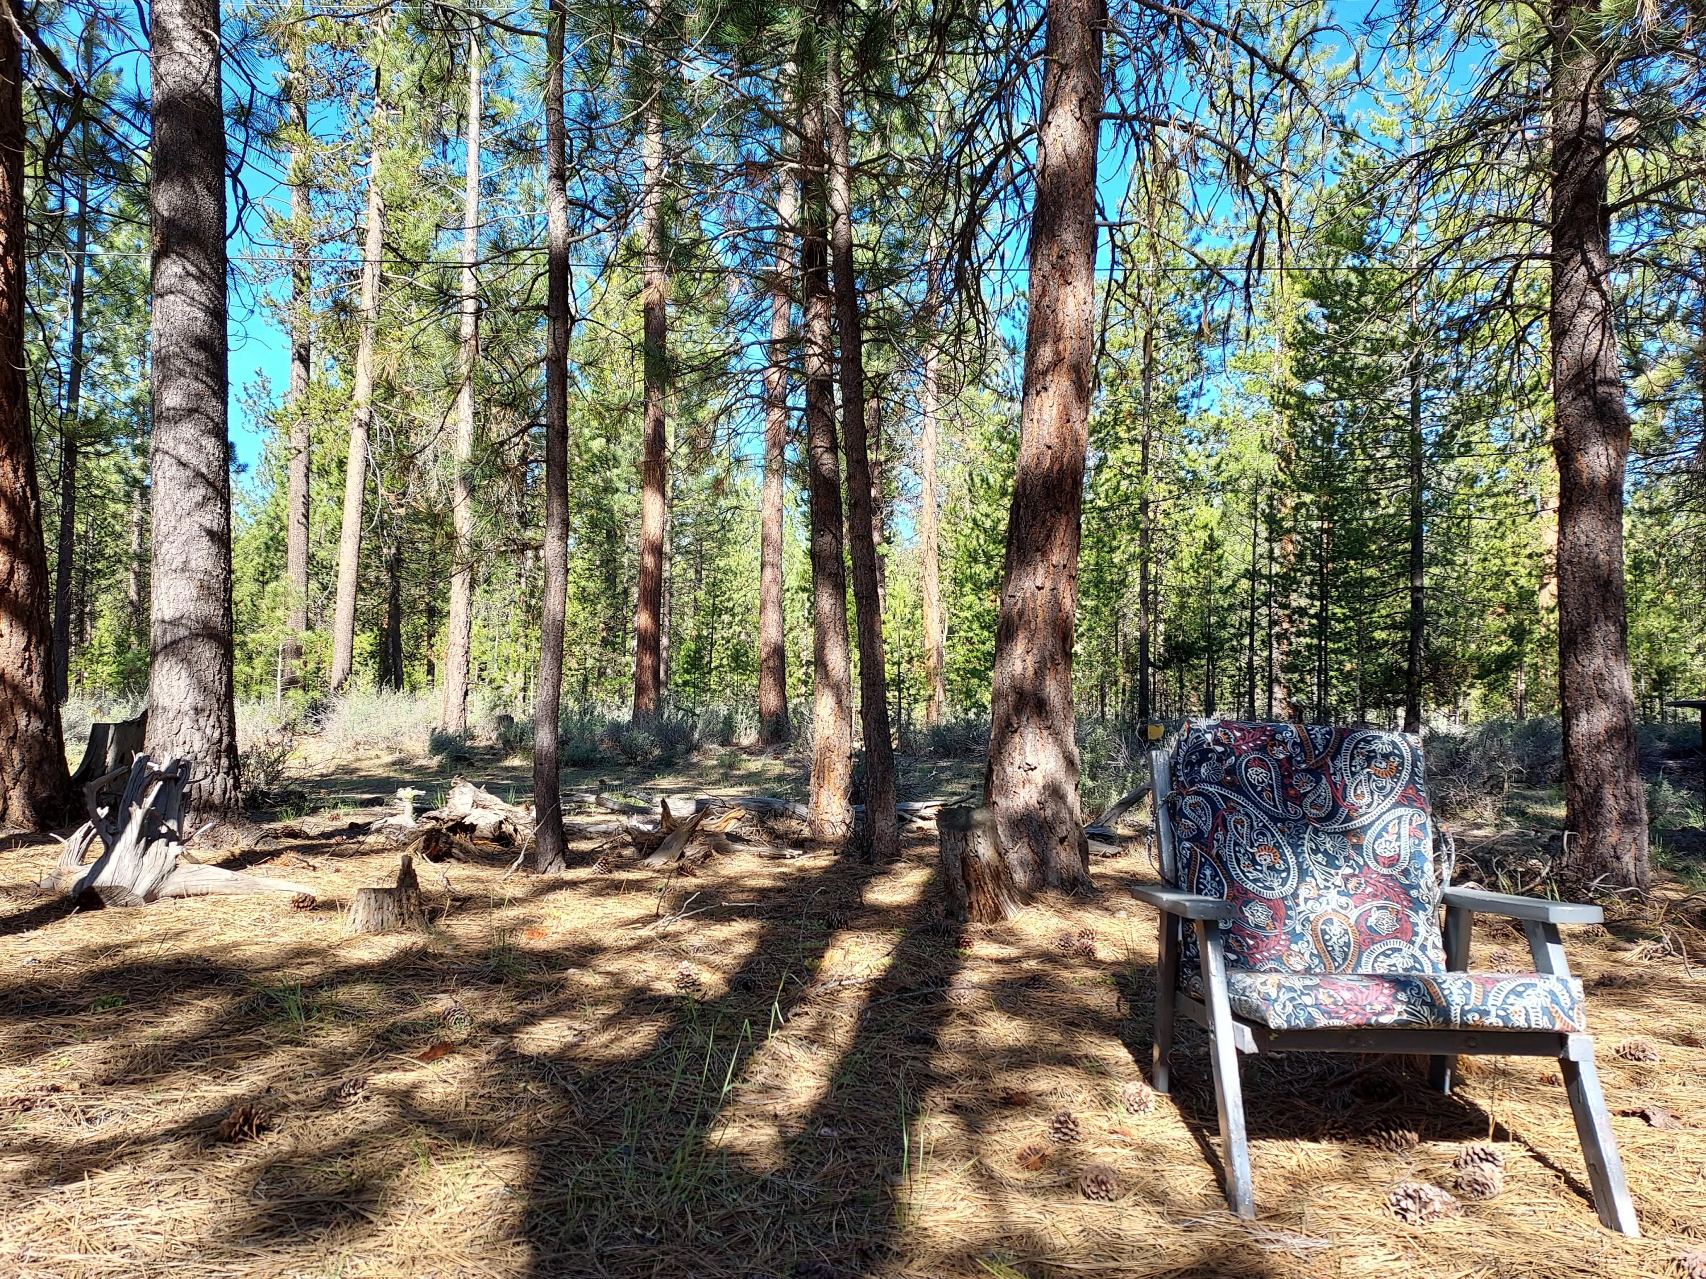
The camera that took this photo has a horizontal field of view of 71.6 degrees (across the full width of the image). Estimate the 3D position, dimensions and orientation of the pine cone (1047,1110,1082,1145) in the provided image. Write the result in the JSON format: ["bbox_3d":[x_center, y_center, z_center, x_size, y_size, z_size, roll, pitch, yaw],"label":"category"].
[{"bbox_3d":[0.450,1.039,2.519,0.072,0.068,0.070,0,-2,10],"label":"pine cone"}]

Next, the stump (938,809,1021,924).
[{"bbox_3d":[0.533,0.927,4.950,0.330,0.430,0.310,0,-2,6],"label":"stump"}]

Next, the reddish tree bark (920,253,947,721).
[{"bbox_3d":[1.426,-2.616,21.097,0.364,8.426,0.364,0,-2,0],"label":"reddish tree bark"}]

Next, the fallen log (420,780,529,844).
[{"bbox_3d":[-2.214,1.004,6.916,0.641,0.326,0.450,0,-2,0],"label":"fallen log"}]

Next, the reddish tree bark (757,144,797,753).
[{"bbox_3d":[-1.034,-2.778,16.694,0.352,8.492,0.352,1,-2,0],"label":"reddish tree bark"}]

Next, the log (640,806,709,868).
[{"bbox_3d":[-0.923,1.027,6.136,0.350,0.310,0.250,0,-2,0],"label":"log"}]

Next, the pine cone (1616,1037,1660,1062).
[{"bbox_3d":[2.035,1.062,3.067,0.110,0.058,0.080,-1,-2,33],"label":"pine cone"}]

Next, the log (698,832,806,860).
[{"bbox_3d":[-0.543,1.095,6.346,0.620,0.110,0.120,-1,-2,20],"label":"log"}]

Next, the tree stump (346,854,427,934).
[{"bbox_3d":[-1.846,0.995,4.680,0.310,0.280,0.290,1,-2,-21],"label":"tree stump"}]

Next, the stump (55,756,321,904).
[{"bbox_3d":[-3.063,0.835,5.400,1.150,0.640,0.620,1,-2,-29],"label":"stump"}]

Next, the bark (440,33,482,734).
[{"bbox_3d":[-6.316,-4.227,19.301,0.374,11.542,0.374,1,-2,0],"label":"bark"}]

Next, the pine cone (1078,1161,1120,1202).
[{"bbox_3d":[0.467,1.029,2.247,0.080,0.070,0.080,0,-2,12],"label":"pine cone"}]

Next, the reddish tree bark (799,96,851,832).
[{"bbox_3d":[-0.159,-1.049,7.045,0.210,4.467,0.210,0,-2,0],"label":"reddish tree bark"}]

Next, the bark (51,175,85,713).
[{"bbox_3d":[-13.949,-3.372,21.000,0.420,9.500,0.380,1,-2,-34],"label":"bark"}]

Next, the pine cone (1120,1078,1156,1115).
[{"bbox_3d":[0.625,1.003,2.591,0.076,0.072,0.072,0,-2,0],"label":"pine cone"}]

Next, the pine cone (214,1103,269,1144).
[{"bbox_3d":[-1.311,1.039,2.538,0.108,0.068,0.080,1,-2,-27],"label":"pine cone"}]

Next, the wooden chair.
[{"bbox_3d":[1.001,0.607,2.391,0.778,0.850,0.739,0,-2,4],"label":"wooden chair"}]

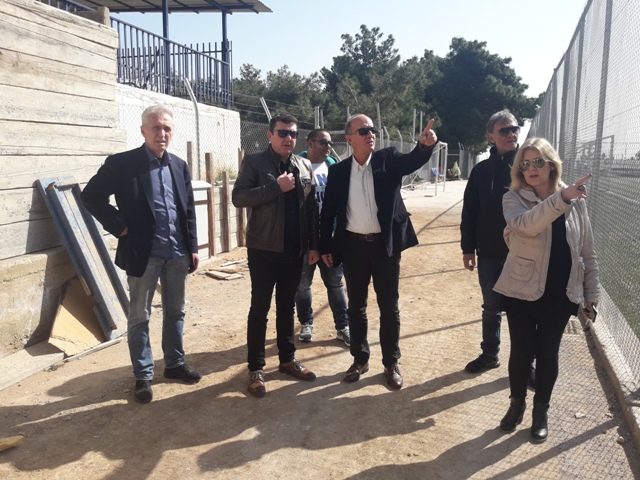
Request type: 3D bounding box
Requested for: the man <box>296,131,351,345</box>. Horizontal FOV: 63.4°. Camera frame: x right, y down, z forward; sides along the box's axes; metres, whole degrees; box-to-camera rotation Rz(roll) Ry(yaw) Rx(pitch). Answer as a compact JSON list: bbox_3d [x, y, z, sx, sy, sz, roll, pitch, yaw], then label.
[{"bbox_3d":[0.020,-0.024,4.170,0.520,1.711,0.400,-2,10,-14],"label":"man"}]

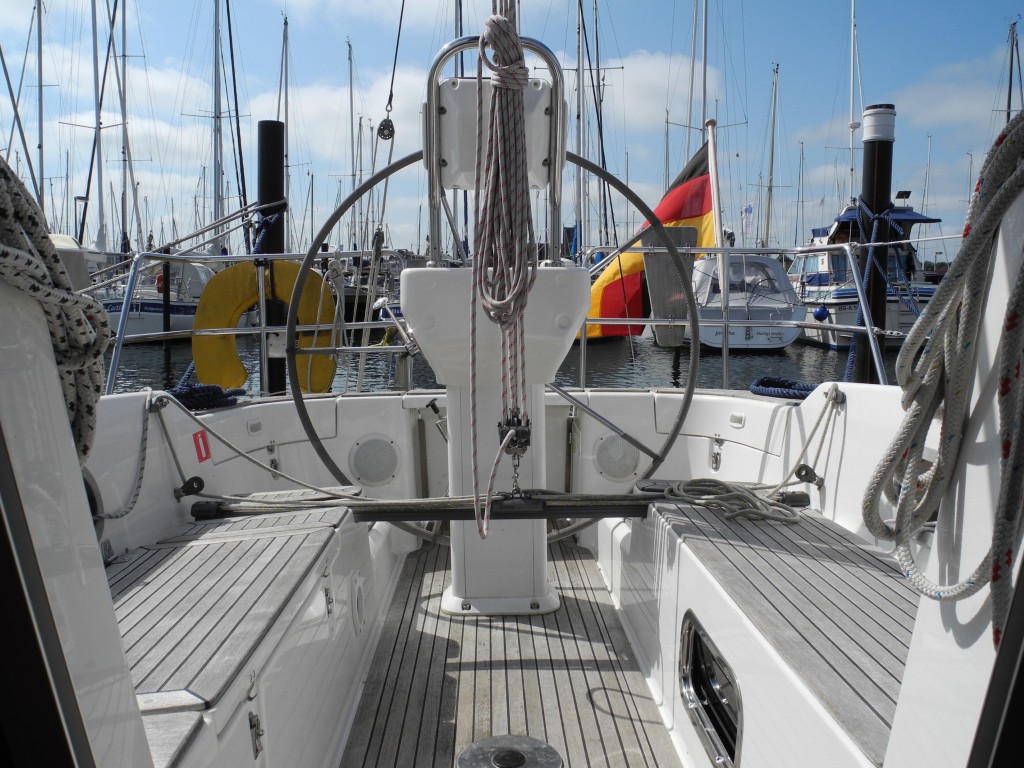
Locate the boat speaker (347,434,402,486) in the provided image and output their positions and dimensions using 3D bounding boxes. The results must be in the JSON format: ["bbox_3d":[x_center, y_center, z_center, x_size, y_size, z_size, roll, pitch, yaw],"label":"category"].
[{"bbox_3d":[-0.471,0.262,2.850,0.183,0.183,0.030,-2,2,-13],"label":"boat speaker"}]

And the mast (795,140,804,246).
[{"bbox_3d":[22.836,-14.008,65.000,0.170,10.000,0.170,0,7,0],"label":"mast"}]

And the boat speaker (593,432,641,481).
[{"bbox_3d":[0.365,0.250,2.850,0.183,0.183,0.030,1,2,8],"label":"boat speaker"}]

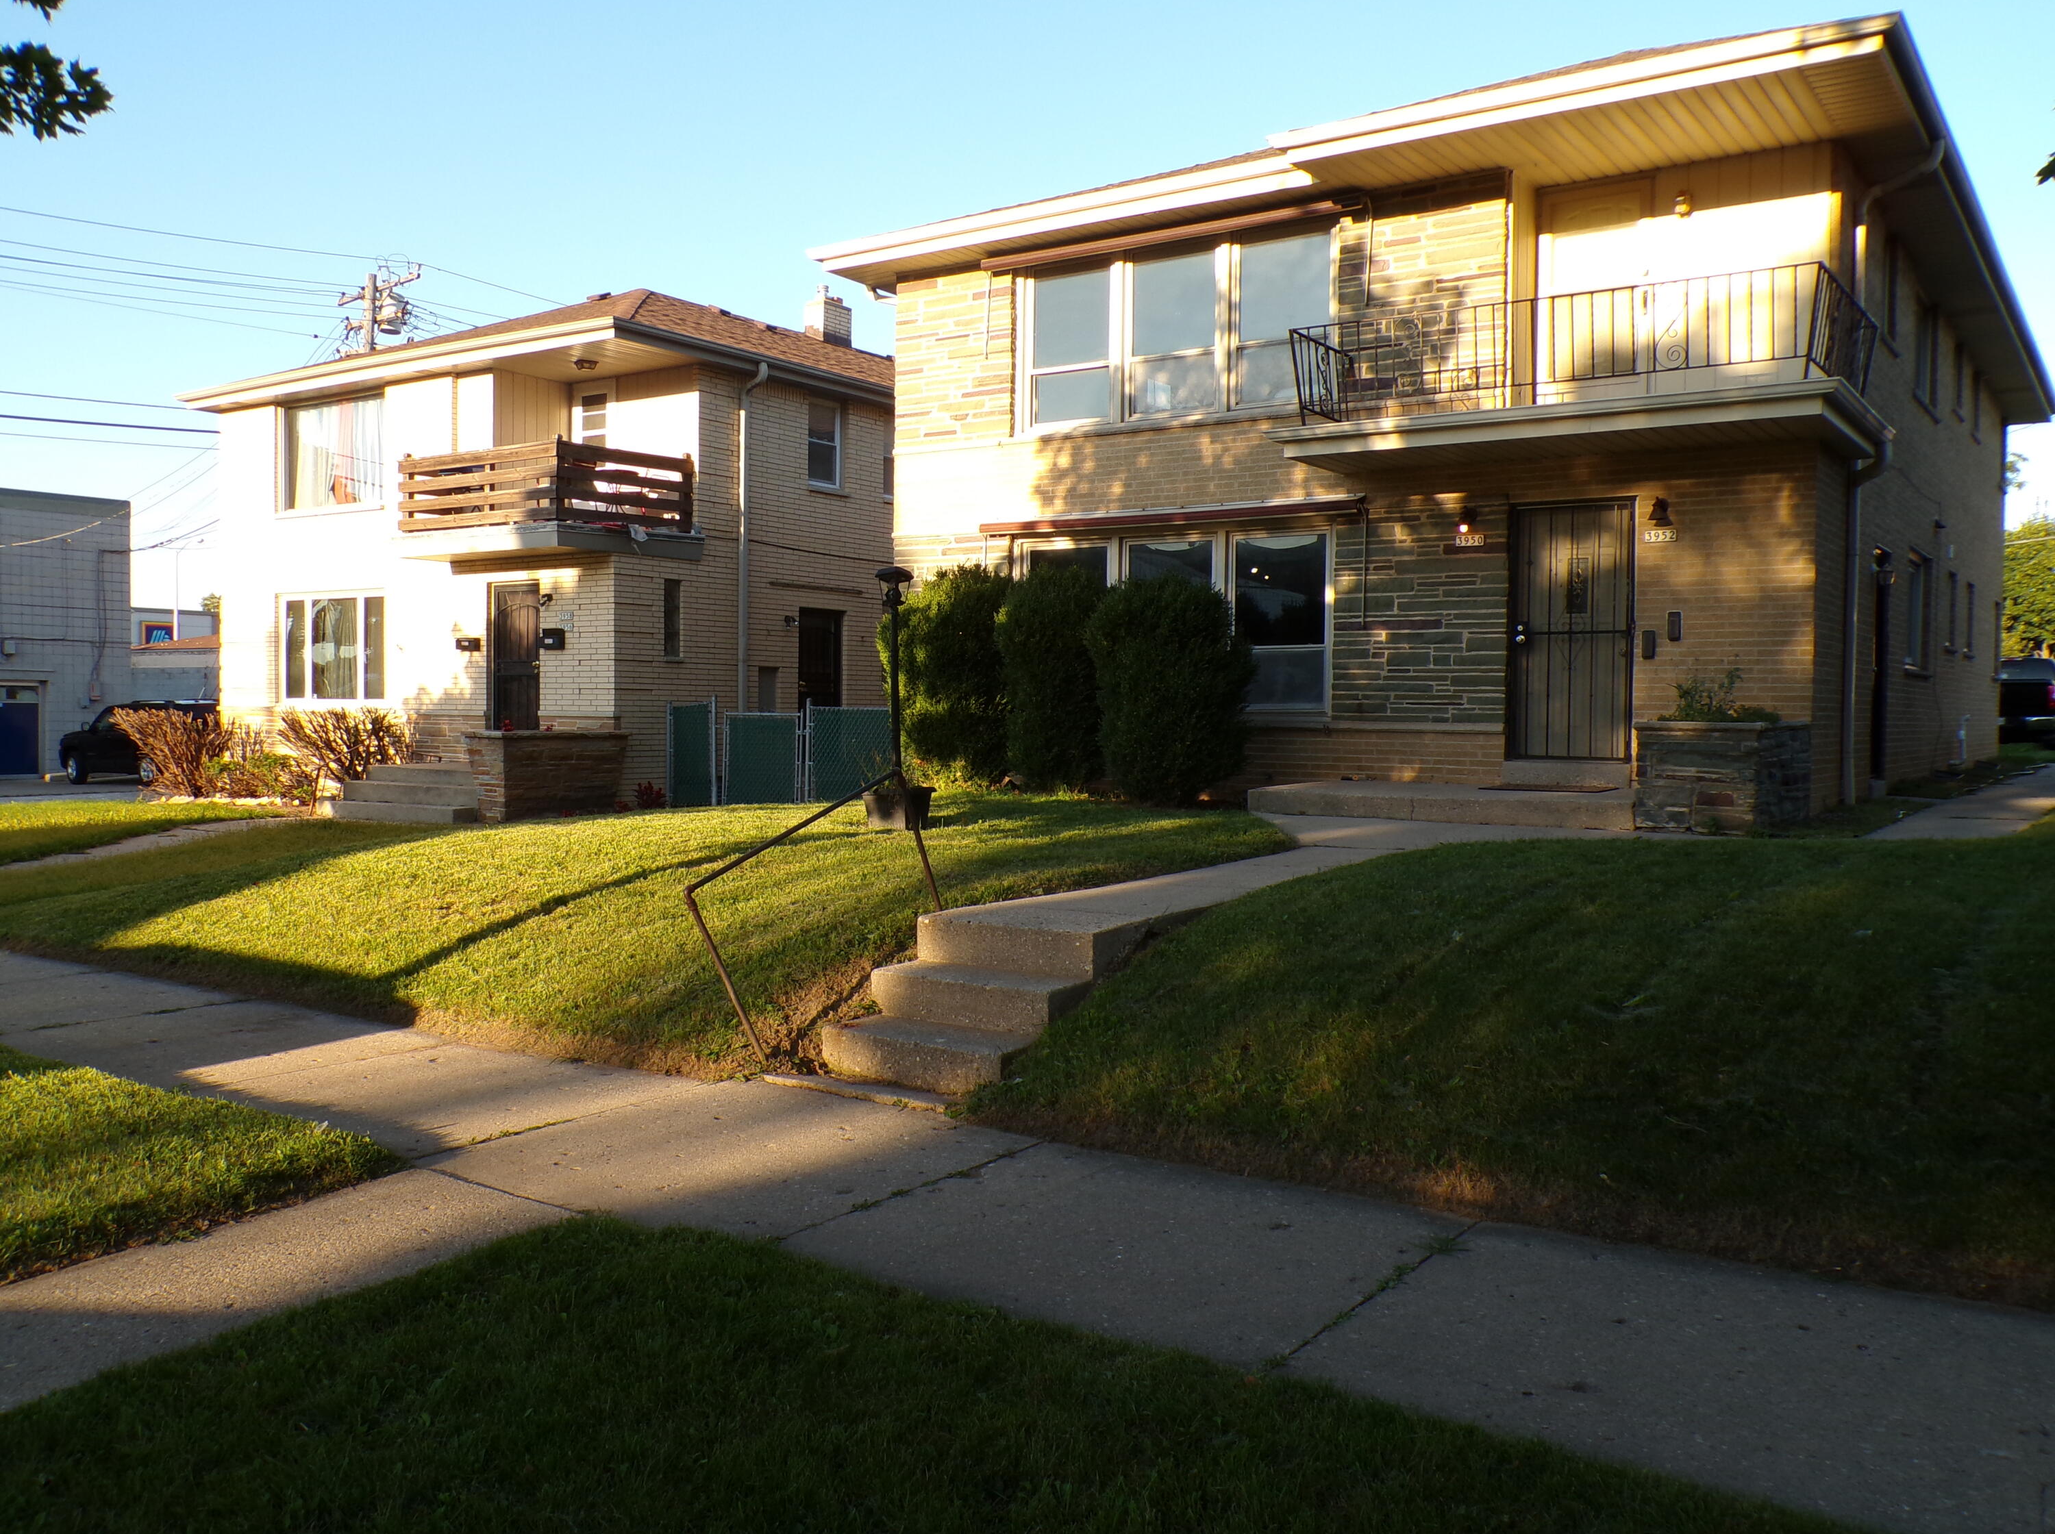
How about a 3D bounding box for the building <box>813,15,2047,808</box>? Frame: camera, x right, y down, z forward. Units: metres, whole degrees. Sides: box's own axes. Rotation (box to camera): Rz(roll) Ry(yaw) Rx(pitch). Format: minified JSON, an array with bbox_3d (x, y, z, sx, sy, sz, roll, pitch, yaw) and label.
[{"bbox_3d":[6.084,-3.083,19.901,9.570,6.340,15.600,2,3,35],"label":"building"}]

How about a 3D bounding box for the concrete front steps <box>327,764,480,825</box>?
[{"bbox_3d":[-6.780,0.294,19.623,2.450,0.550,1.900,2,3,35],"label":"concrete front steps"}]

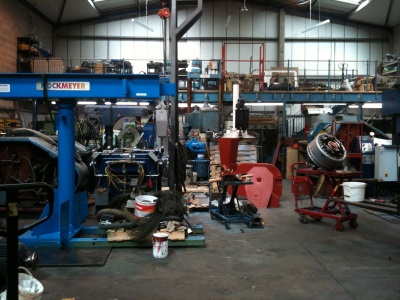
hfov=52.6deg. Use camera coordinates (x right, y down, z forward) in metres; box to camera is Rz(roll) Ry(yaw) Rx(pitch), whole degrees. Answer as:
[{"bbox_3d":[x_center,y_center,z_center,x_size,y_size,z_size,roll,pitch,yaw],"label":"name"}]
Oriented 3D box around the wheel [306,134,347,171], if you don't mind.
[{"bbox_3d":[1.990,0.035,6.360,0.545,0.545,0.280,0,-37,-27],"label":"wheel"}]

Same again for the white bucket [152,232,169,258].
[{"bbox_3d":[-0.455,1.109,4.690,0.178,0.250,0.178,0,1,0],"label":"white bucket"}]

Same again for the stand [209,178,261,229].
[{"bbox_3d":[0.510,0.825,6.500,0.470,0.750,0.840,0,1,-15],"label":"stand"}]

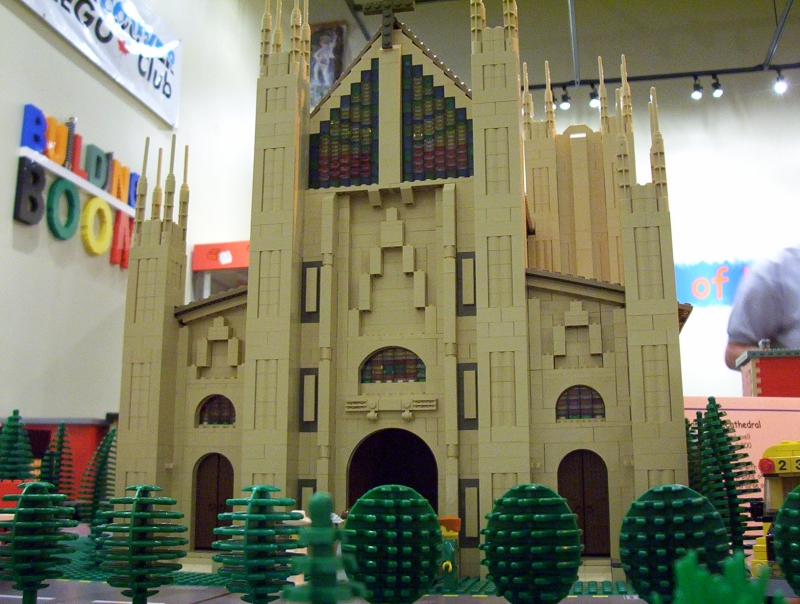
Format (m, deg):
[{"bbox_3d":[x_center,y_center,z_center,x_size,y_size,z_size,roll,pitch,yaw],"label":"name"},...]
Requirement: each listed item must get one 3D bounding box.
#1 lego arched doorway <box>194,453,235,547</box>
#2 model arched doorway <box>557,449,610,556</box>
[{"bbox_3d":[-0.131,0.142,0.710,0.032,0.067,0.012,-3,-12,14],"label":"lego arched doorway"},{"bbox_3d":[0.120,0.131,0.649,0.032,0.068,0.012,-3,-12,14],"label":"model arched doorway"}]

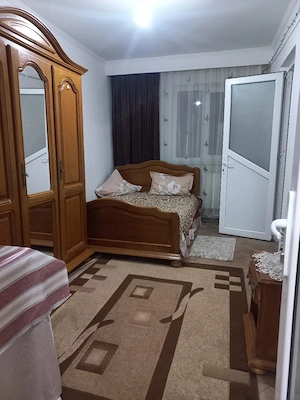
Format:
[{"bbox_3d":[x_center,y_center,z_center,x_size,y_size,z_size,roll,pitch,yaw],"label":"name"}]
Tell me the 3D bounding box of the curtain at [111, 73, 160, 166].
[{"bbox_3d":[-0.256,-0.941,5.048,0.858,2.388,0.108,3,11,14],"label":"curtain"}]

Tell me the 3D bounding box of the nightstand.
[{"bbox_3d":[0.759,0.646,1.654,0.390,0.542,0.480,3,11,14],"label":"nightstand"}]

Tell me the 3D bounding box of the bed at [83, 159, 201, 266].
[{"bbox_3d":[-0.151,-0.011,4.028,1.500,0.992,2.052,3,11,14],"label":"bed"}]

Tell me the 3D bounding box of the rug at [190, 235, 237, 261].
[{"bbox_3d":[0.782,0.568,3.549,0.514,0.024,0.840,3,11,14],"label":"rug"}]

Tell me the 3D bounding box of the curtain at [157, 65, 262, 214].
[{"bbox_3d":[0.931,-0.881,4.755,1.614,2.424,0.108,3,11,14],"label":"curtain"}]

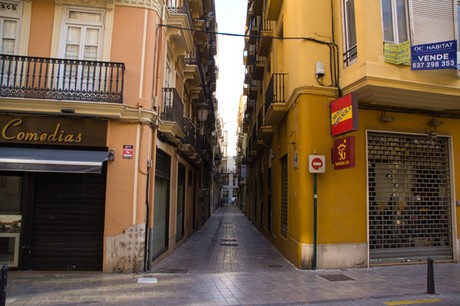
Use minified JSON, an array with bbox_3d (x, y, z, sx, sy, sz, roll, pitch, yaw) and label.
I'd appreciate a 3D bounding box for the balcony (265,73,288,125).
[{"bbox_3d":[1.563,-1.700,11.676,0.550,1.170,2.350,1,-8,0],"label":"balcony"}]

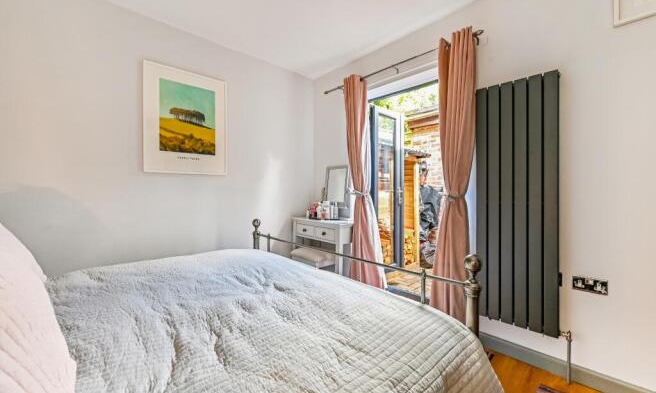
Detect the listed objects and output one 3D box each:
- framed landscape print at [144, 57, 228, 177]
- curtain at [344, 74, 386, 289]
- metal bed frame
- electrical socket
[{"bbox_3d":[-1.210,-0.636,2.222,0.651,0.883,0.030,-1,1,-44],"label":"framed landscape print"},{"bbox_3d":[0.370,-0.063,2.536,0.160,2.318,0.496,-1,1,-44],"label":"curtain"},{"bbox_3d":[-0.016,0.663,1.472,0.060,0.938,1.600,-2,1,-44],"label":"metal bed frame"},{"bbox_3d":[1.530,0.519,1.485,0.012,0.086,0.147,-1,1,-44],"label":"electrical socket"}]

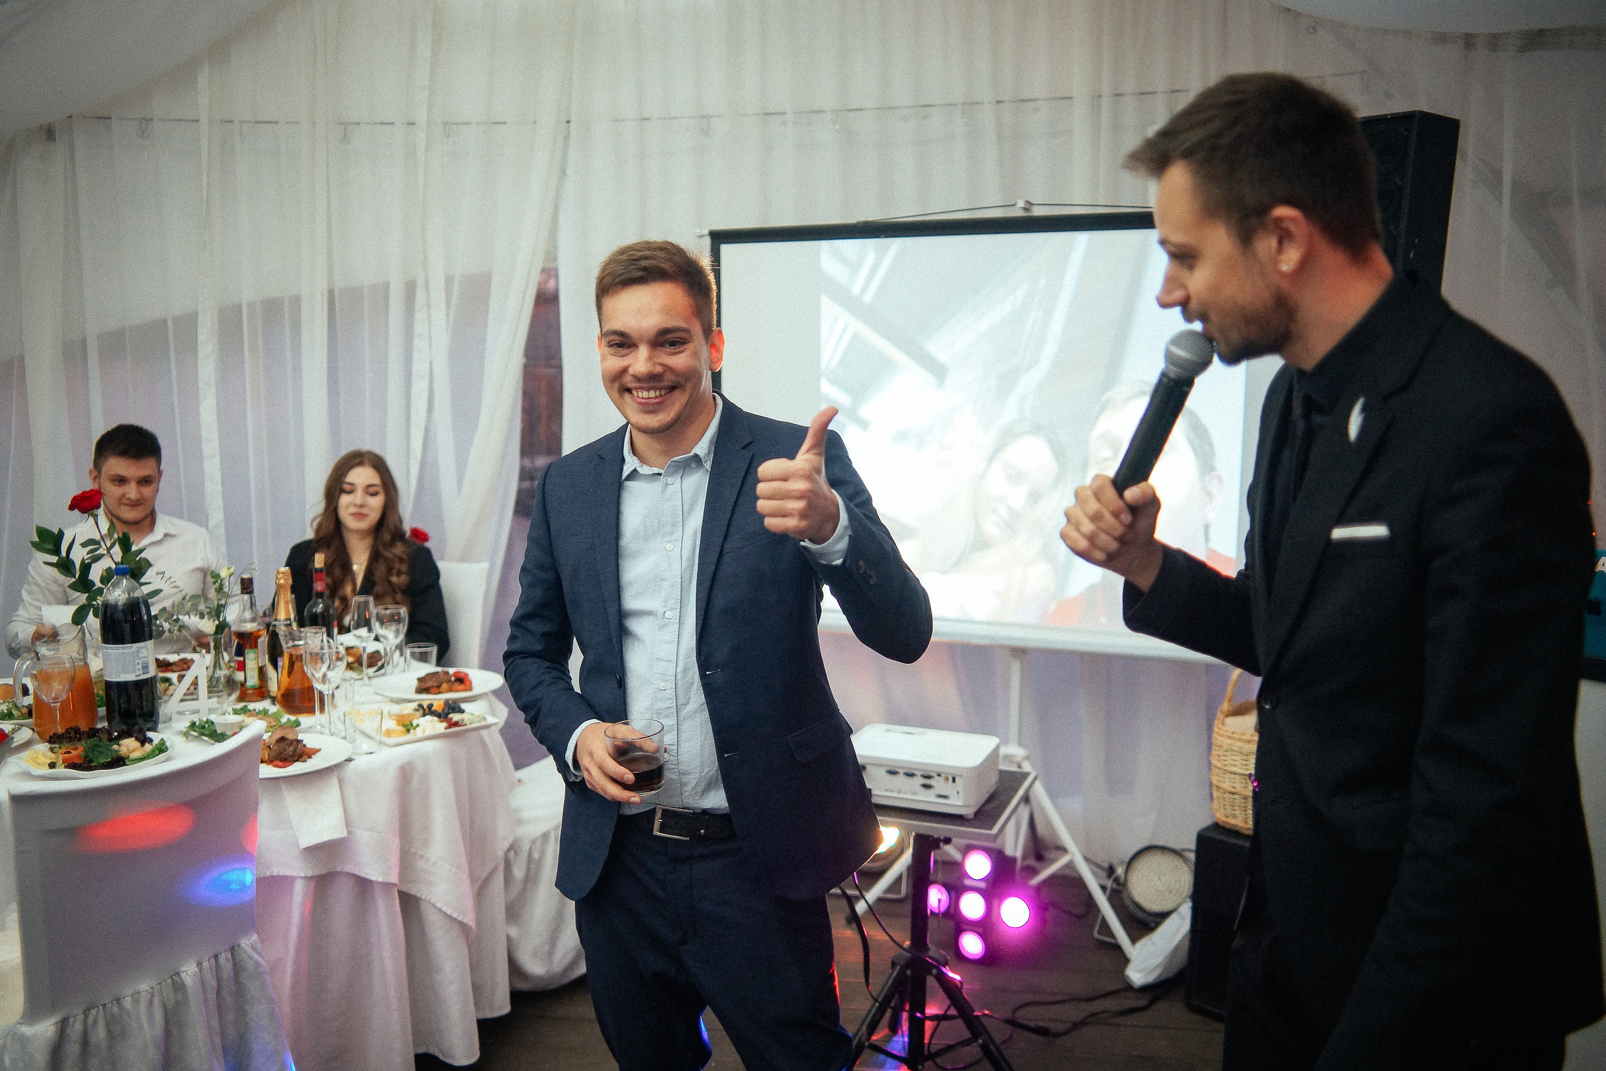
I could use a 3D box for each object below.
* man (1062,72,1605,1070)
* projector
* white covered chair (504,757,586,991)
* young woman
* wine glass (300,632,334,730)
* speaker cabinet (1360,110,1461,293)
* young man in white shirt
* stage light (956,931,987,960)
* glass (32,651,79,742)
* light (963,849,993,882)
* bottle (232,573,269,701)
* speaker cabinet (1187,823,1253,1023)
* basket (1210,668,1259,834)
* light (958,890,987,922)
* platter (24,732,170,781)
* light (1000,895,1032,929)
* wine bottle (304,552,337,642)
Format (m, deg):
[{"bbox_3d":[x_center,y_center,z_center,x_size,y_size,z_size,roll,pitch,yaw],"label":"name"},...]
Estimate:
[{"bbox_3d":[0.485,0.461,1.320,0.480,1.818,0.520,0,9,-5],"label":"man"},{"bbox_3d":[0.253,0.503,2.699,0.305,0.105,0.232,4,9,20],"label":"projector"},{"bbox_3d":[-0.667,0.620,3.243,0.430,0.950,0.520,8,11,38],"label":"white covered chair"},{"bbox_3d":[-1.199,0.421,3.421,0.480,1.280,0.660,1,9,-2],"label":"young woman"},{"bbox_3d":[-1.030,0.307,2.649,0.063,0.220,0.063,-2,9,-21],"label":"wine glass"},{"bbox_3d":[1.258,-0.561,2.679,0.230,0.620,0.160,-8,12,-41],"label":"speaker cabinet"},{"bbox_3d":[-1.611,0.408,3.047,0.560,1.328,0.750,-4,10,-24],"label":"young man in white shirt"},{"bbox_3d":[0.440,1.036,3.201,0.077,0.077,0.060,4,10,21],"label":"stage light"},{"bbox_3d":[-1.453,0.314,2.426,0.082,0.185,0.082,1,9,0],"label":"glass"},{"bbox_3d":[0.448,0.840,3.165,0.077,0.077,0.060,4,-20,21],"label":"light"},{"bbox_3d":[-1.206,0.215,2.724,0.080,0.290,0.080,1,9,0],"label":"bottle"},{"bbox_3d":[1.248,0.937,3.072,0.420,0.445,0.430,8,11,37],"label":"speaker cabinet"},{"bbox_3d":[1.199,0.510,3.033,0.300,0.410,0.220,8,11,37],"label":"basket"},{"bbox_3d":[0.436,0.932,3.163,0.077,0.077,0.060,4,-6,21],"label":"light"},{"bbox_3d":[-1.385,0.409,2.438,0.300,0.070,0.275,-4,10,-30],"label":"platter"},{"bbox_3d":[0.551,0.964,3.219,0.088,0.088,0.070,4,-1,19],"label":"light"},{"bbox_3d":[-1.175,0.198,3.041,0.075,0.316,0.075,-2,9,-21],"label":"wine bottle"}]

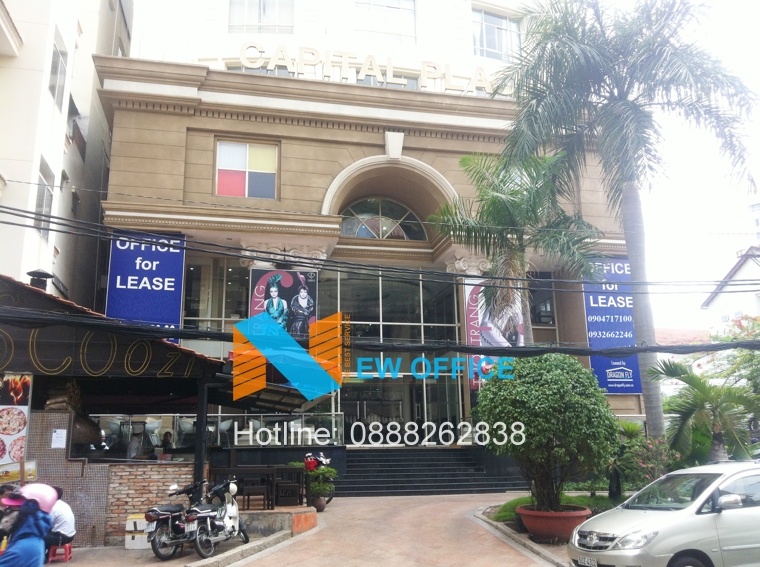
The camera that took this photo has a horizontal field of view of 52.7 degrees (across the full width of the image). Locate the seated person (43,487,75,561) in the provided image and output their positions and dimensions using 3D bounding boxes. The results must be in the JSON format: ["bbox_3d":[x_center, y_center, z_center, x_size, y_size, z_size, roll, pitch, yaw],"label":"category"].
[{"bbox_3d":[-5.160,3.833,12.238,0.620,1.170,0.480,-1,-14,0],"label":"seated person"}]

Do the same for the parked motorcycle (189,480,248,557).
[{"bbox_3d":[-2.586,3.887,12.783,0.680,1.080,1.870,-6,-15,20],"label":"parked motorcycle"}]

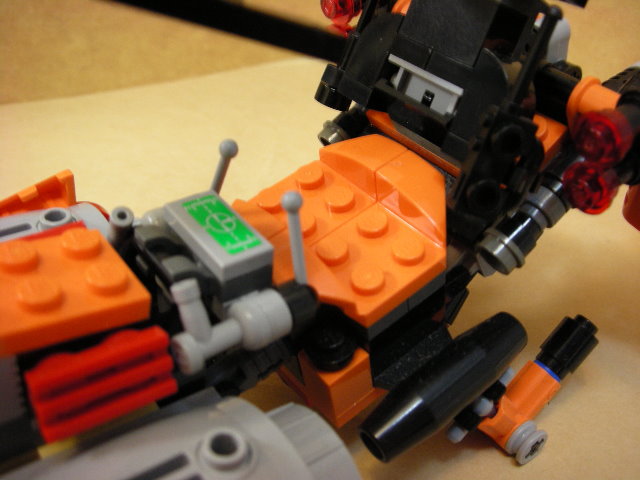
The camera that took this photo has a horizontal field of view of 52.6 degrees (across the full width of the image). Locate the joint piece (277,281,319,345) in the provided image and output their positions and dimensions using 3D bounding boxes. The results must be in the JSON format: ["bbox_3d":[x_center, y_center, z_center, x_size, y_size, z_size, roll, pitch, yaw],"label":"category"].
[{"bbox_3d":[-0.004,0.011,0.096,0.007,0.008,0.008,-14,41,-38],"label":"joint piece"}]

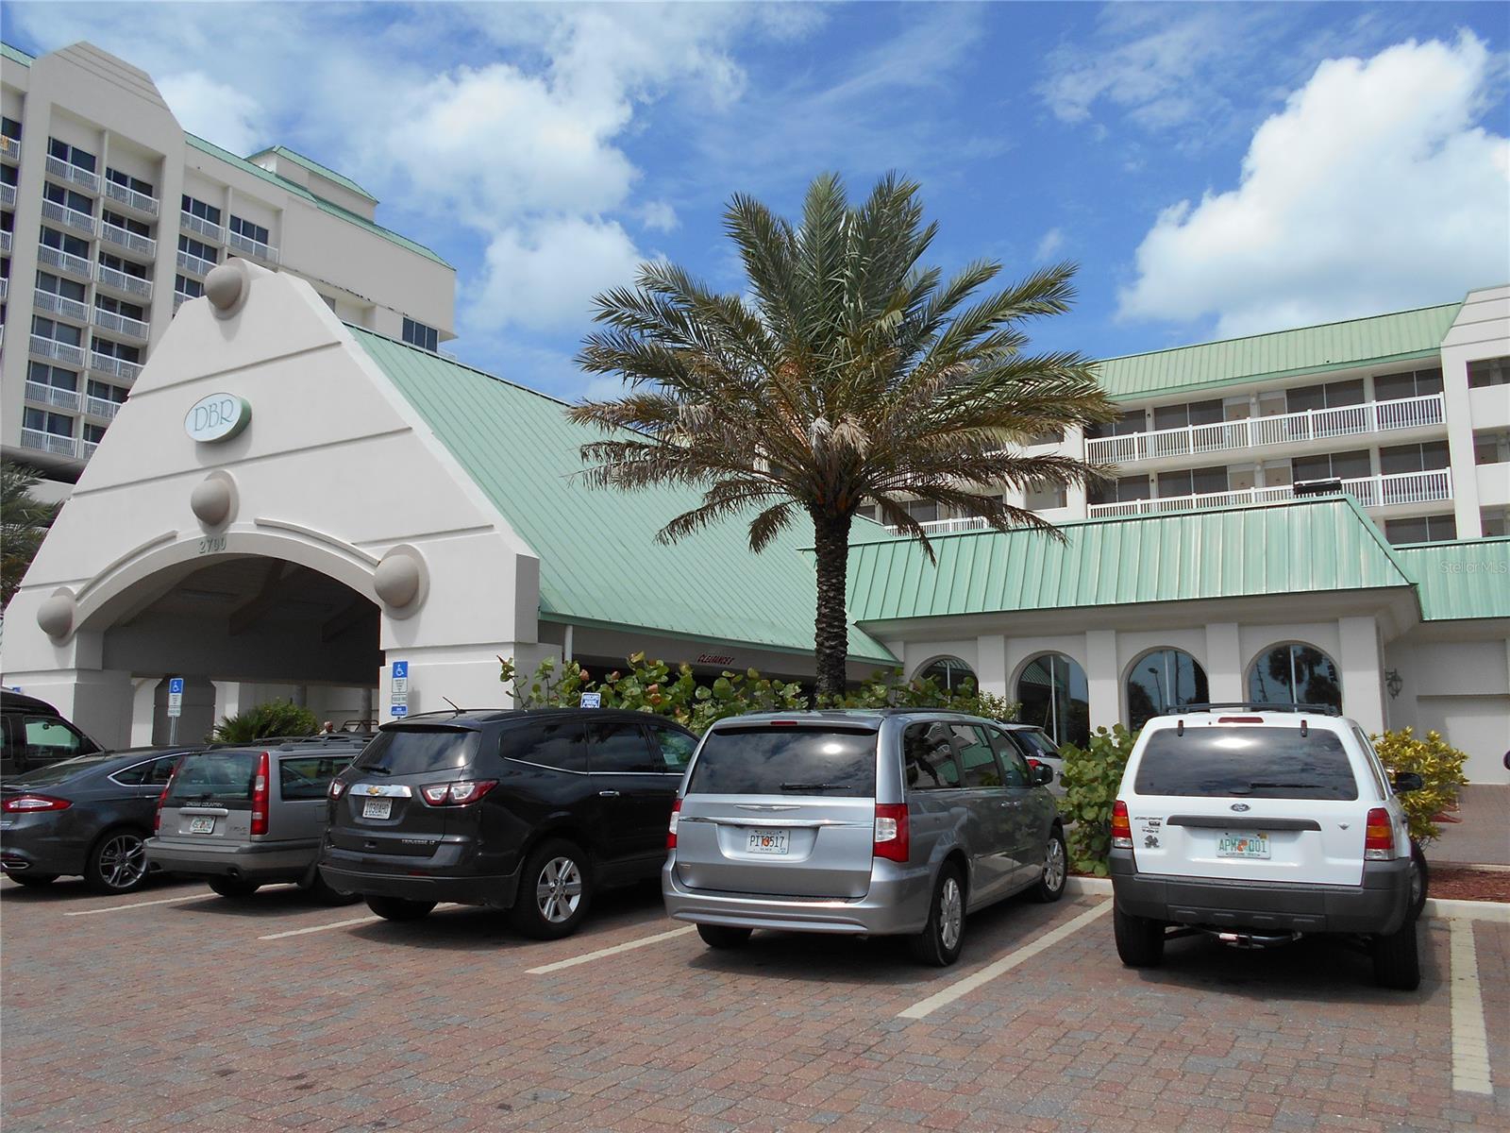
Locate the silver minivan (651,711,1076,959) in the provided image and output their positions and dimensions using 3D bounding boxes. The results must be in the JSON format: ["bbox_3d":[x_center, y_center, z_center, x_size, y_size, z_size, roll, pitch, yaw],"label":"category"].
[{"bbox_3d":[1.198,2.160,9.761,1.998,1.750,5.150,-4,-9,27],"label":"silver minivan"}]

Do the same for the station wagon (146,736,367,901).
[{"bbox_3d":[-4.005,2.638,12.222,1.790,1.540,4.730,-4,-9,26],"label":"station wagon"}]

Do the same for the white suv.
[{"bbox_3d":[4.009,1.996,8.769,1.800,1.770,4.440,-5,-9,28],"label":"white suv"}]

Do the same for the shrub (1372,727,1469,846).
[{"bbox_3d":[6.556,2.360,11.246,1.150,1.500,1.100,-5,-9,31],"label":"shrub"}]

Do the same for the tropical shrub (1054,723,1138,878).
[{"bbox_3d":[3.765,2.421,11.937,1.350,1.600,1.250,-5,-9,31],"label":"tropical shrub"}]

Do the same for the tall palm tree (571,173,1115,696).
[{"bbox_3d":[1.100,-0.856,15.124,7.000,9.000,7.000,-5,-9,31],"label":"tall palm tree"}]

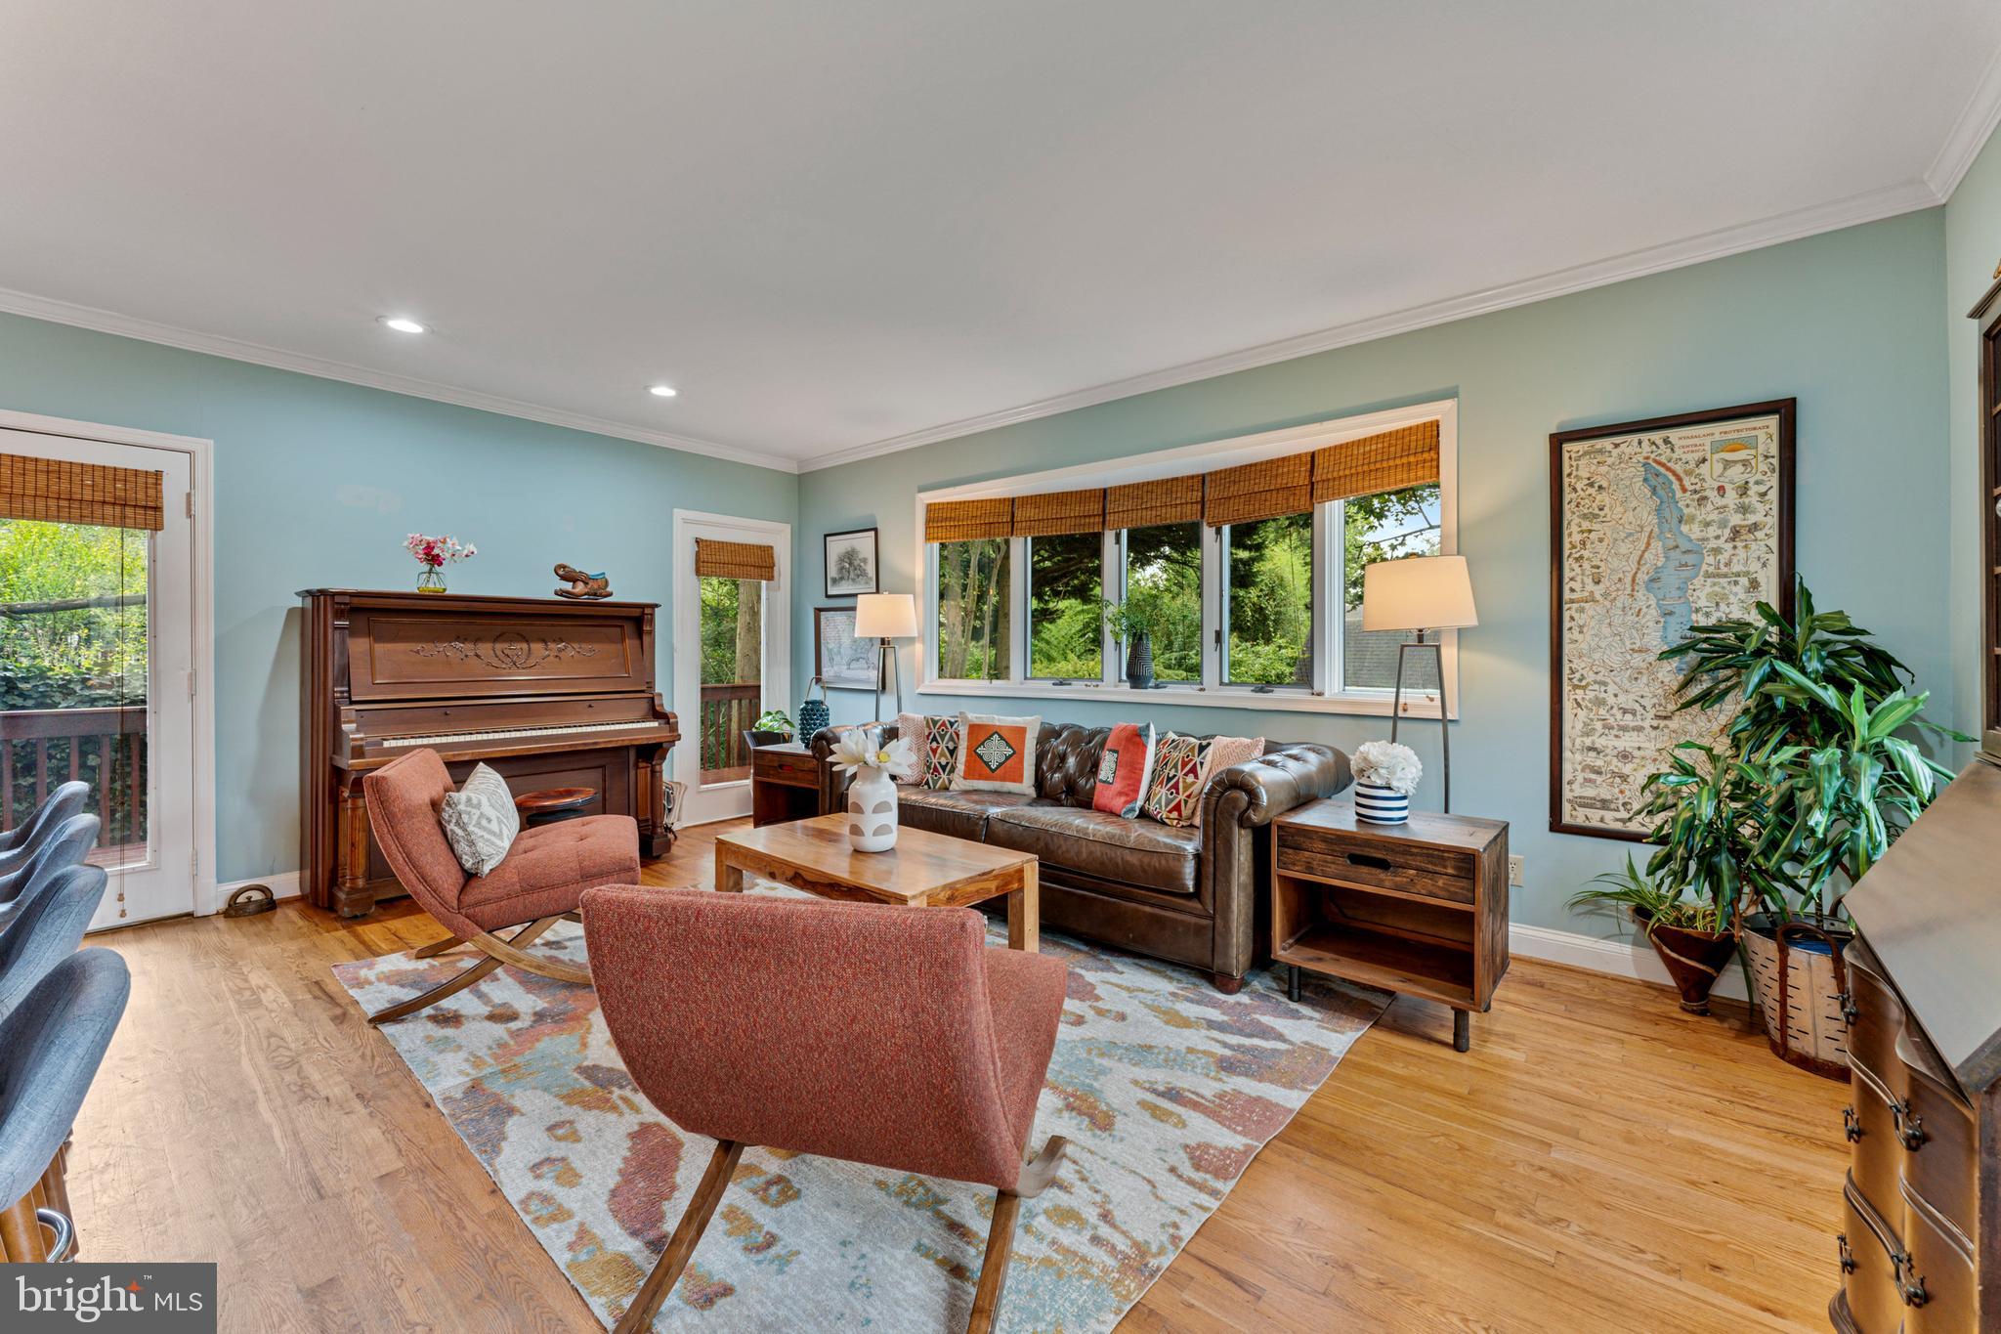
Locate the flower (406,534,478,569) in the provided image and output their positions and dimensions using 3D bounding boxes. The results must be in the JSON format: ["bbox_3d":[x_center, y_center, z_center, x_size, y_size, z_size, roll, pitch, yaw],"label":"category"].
[{"bbox_3d":[-2.753,-0.573,3.827,0.190,0.175,0.260,1,2,40],"label":"flower"}]

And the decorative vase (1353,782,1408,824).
[{"bbox_3d":[1.292,0.461,2.634,0.160,0.118,0.160,1,2,40],"label":"decorative vase"}]

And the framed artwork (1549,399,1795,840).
[{"bbox_3d":[2.258,-0.115,2.657,0.627,1.460,0.032,1,1,39],"label":"framed artwork"}]

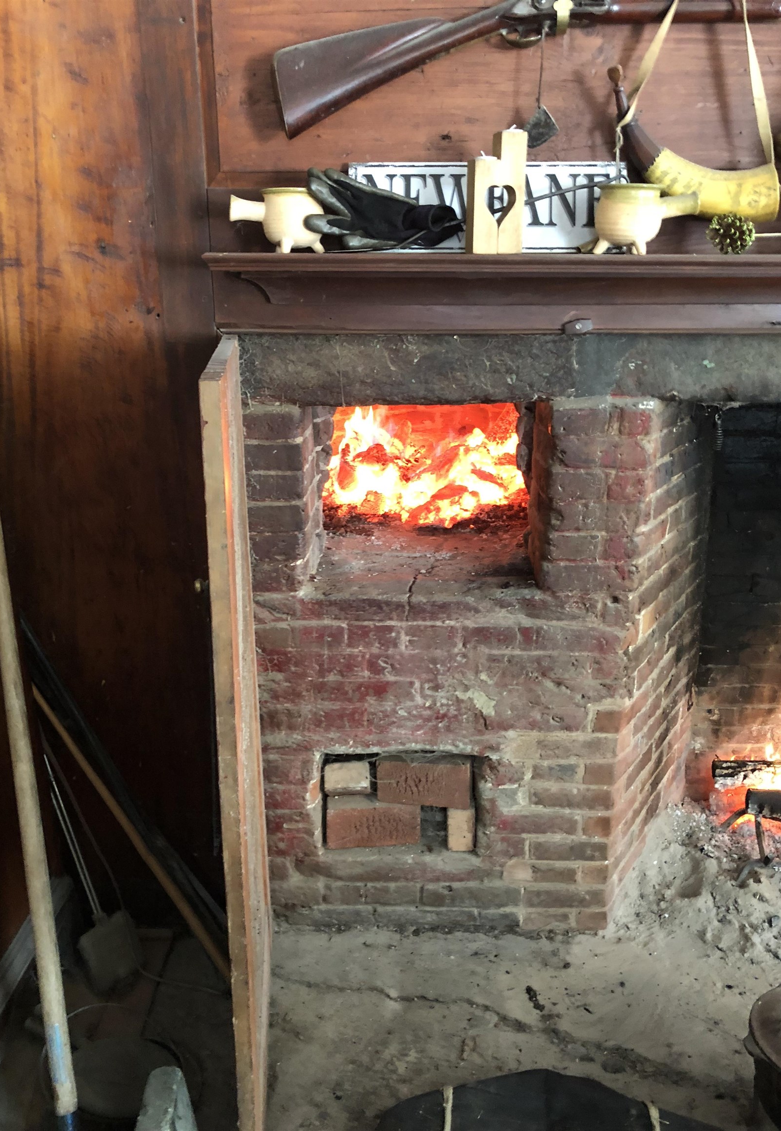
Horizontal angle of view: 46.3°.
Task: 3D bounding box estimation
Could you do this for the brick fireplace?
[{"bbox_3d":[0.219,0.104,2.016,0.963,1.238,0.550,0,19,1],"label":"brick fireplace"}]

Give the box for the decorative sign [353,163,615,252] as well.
[{"bbox_3d":[0.154,-0.566,1.450,0.440,0.134,0.018,0,19,1],"label":"decorative sign"}]

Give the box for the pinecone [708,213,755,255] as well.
[{"bbox_3d":[0.526,-0.511,1.411,0.075,0.060,0.064,0,19,1],"label":"pinecone"}]

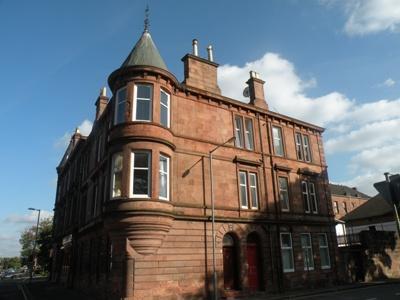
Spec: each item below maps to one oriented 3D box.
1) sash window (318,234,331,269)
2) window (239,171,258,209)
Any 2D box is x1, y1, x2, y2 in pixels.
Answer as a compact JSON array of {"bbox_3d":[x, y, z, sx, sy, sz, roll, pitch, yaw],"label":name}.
[{"bbox_3d":[8.217,6.691,20.655,0.980,2.190,0.150,11,-23,-32],"label":"sash window"},{"bbox_3d":[2.696,2.262,17.410,1.380,2.080,0.200,10,-21,-32],"label":"window"}]

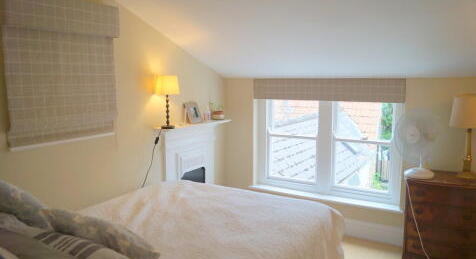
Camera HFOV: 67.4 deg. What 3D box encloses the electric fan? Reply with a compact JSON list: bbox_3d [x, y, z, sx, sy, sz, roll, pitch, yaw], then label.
[{"bbox_3d":[1.501,0.110,2.996,0.284,0.589,0.402,-4,9,-31],"label":"electric fan"}]

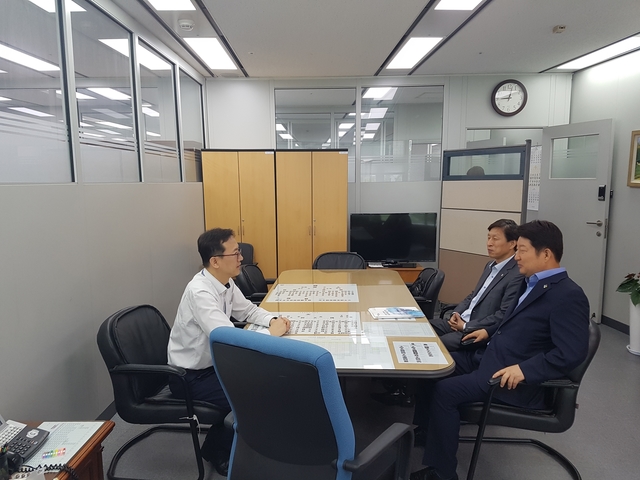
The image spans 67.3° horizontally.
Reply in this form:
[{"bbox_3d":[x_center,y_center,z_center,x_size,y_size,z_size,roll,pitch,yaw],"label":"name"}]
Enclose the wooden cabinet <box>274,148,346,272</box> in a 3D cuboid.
[{"bbox_3d":[-0.077,-0.137,5.509,0.776,1.762,0.400,-1,8,-1],"label":"wooden cabinet"}]

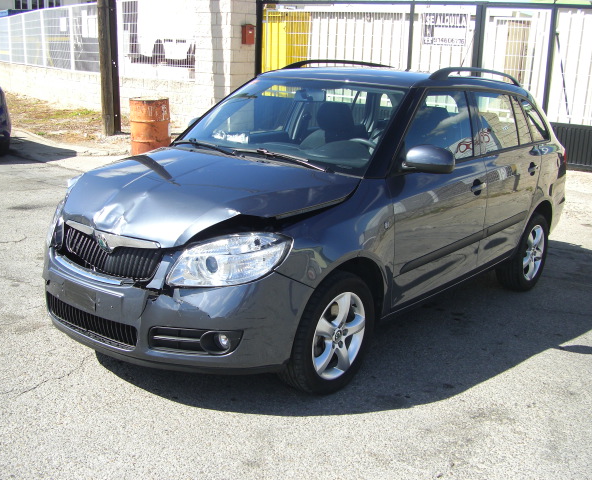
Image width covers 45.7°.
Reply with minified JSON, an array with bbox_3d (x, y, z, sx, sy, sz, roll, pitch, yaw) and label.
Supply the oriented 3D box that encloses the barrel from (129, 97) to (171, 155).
[{"bbox_3d":[-2.188,-1.664,10.551,0.590,0.890,0.590,-2,13,-11],"label":"barrel"}]

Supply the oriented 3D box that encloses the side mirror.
[{"bbox_3d":[0.642,-0.387,3.412,0.250,0.130,0.130,14,17,36],"label":"side mirror"}]

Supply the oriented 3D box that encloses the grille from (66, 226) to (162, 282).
[{"bbox_3d":[-0.817,0.038,2.997,0.640,0.180,0.130,14,17,36],"label":"grille"}]

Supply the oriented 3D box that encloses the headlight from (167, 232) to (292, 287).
[{"bbox_3d":[-0.264,0.079,2.804,0.400,0.240,0.330,14,17,36],"label":"headlight"}]

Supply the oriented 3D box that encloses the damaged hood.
[{"bbox_3d":[-0.481,-0.228,3.354,1.420,0.300,1.000,14,17,36],"label":"damaged hood"}]

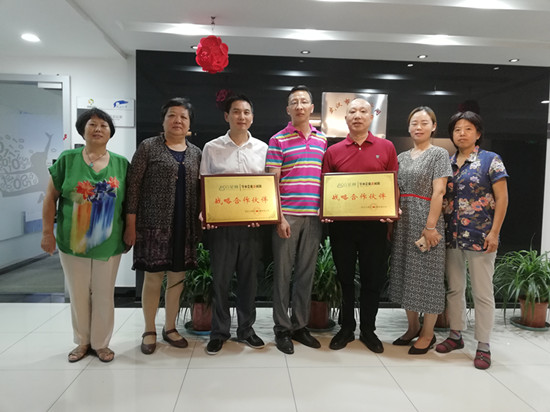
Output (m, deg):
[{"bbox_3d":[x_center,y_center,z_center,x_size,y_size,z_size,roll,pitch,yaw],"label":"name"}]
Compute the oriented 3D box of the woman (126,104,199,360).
[{"bbox_3d":[-0.741,0.118,2.867,0.490,1.650,0.360,0,4,-15],"label":"woman"}]

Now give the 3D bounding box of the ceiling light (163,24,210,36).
[{"bbox_3d":[-0.648,-1.285,3.140,0.360,0.060,0.240,1,3,-4],"label":"ceiling light"}]

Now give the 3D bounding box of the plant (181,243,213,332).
[{"bbox_3d":[-0.506,0.598,3.238,0.560,0.660,0.560,1,3,0],"label":"plant"}]

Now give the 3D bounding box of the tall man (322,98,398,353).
[{"bbox_3d":[0.593,0.122,2.939,0.480,1.690,0.370,2,3,10],"label":"tall man"}]

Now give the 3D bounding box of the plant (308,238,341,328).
[{"bbox_3d":[0.305,0.588,3.343,0.560,0.700,0.560,1,3,0],"label":"plant"}]

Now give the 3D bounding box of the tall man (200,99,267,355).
[{"bbox_3d":[-0.259,0.108,2.884,0.480,1.690,0.370,1,3,-3],"label":"tall man"}]

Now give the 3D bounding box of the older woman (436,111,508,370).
[{"bbox_3d":[1.294,0.191,2.790,0.450,1.600,0.360,4,4,38],"label":"older woman"}]

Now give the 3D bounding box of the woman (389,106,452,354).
[{"bbox_3d":[1.010,0.148,2.982,0.430,1.650,0.340,3,4,33],"label":"woman"}]

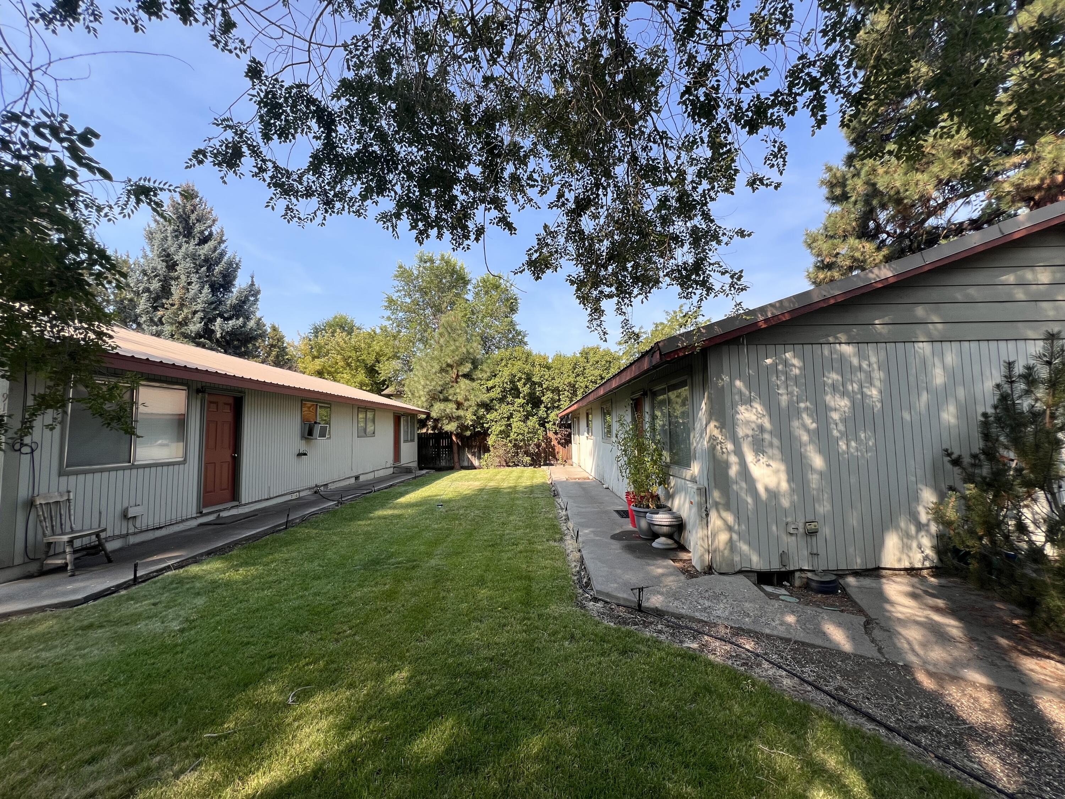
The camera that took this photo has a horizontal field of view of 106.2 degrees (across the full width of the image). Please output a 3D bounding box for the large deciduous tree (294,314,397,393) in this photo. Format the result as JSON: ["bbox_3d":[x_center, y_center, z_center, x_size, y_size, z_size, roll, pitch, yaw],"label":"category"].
[{"bbox_3d":[-12.736,-0.826,27.150,7.000,10.130,6.500,0,-5,0],"label":"large deciduous tree"}]

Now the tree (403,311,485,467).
[{"bbox_3d":[-4.261,-0.511,19.601,4.000,7.910,3.900,0,-5,0],"label":"tree"}]

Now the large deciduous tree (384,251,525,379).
[{"bbox_3d":[-5.443,-3.116,27.832,9.780,14.800,8.500,0,-5,0],"label":"large deciduous tree"}]

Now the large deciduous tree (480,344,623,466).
[{"bbox_3d":[1.066,0.292,21.343,7.680,6.580,5.200,0,-5,0],"label":"large deciduous tree"}]

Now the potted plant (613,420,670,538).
[{"bbox_3d":[1.587,1.118,5.780,0.830,1.740,0.820,0,-5,0],"label":"potted plant"}]

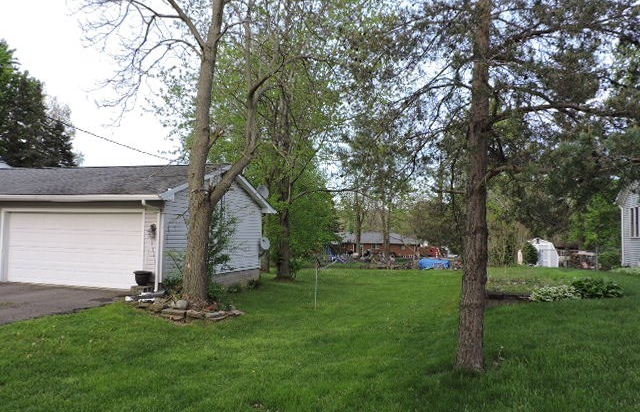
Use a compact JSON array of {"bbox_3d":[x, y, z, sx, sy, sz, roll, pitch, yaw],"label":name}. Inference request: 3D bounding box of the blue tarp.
[{"bbox_3d":[9.583,4.881,43.300,2.500,0.900,1.200,1,-3,17],"label":"blue tarp"}]

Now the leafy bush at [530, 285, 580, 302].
[{"bbox_3d":[5.411,2.018,12.000,1.070,0.370,0.650,1,-3,18],"label":"leafy bush"}]

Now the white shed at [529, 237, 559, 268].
[{"bbox_3d":[16.713,3.600,39.800,2.950,2.150,2.500,0,-3,21],"label":"white shed"}]

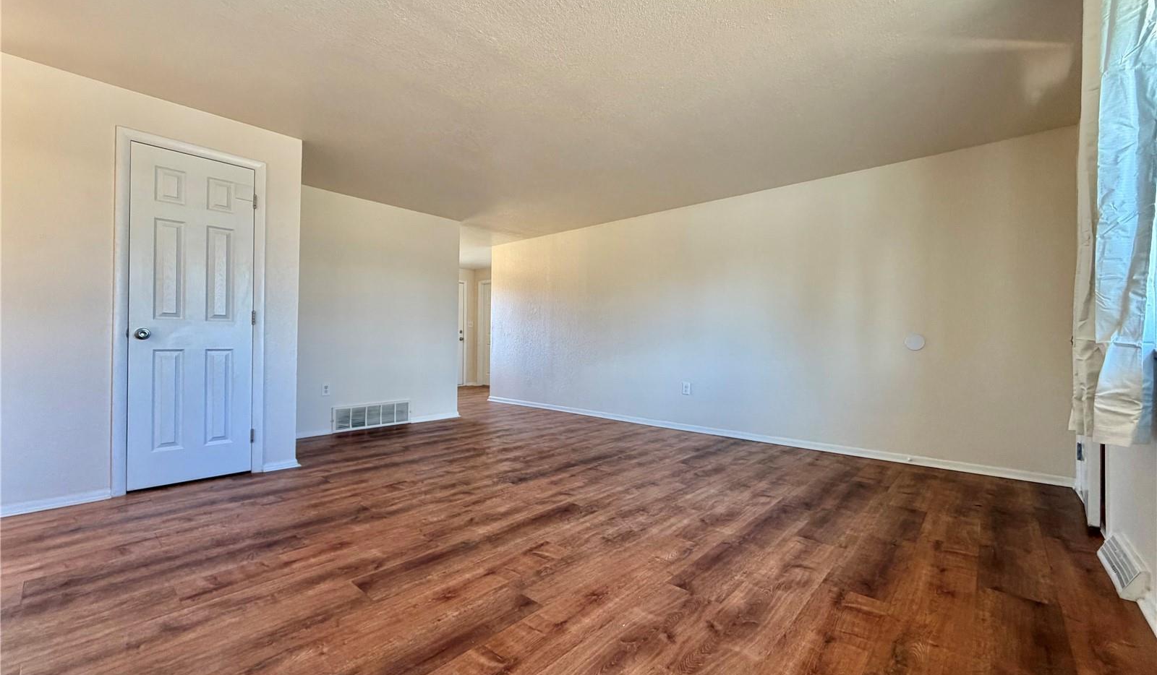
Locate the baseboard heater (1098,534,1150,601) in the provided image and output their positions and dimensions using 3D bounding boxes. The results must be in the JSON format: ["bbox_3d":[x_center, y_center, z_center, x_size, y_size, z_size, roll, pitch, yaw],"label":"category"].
[{"bbox_3d":[2.160,0.895,1.861,0.072,0.110,0.492,0,0,42],"label":"baseboard heater"}]

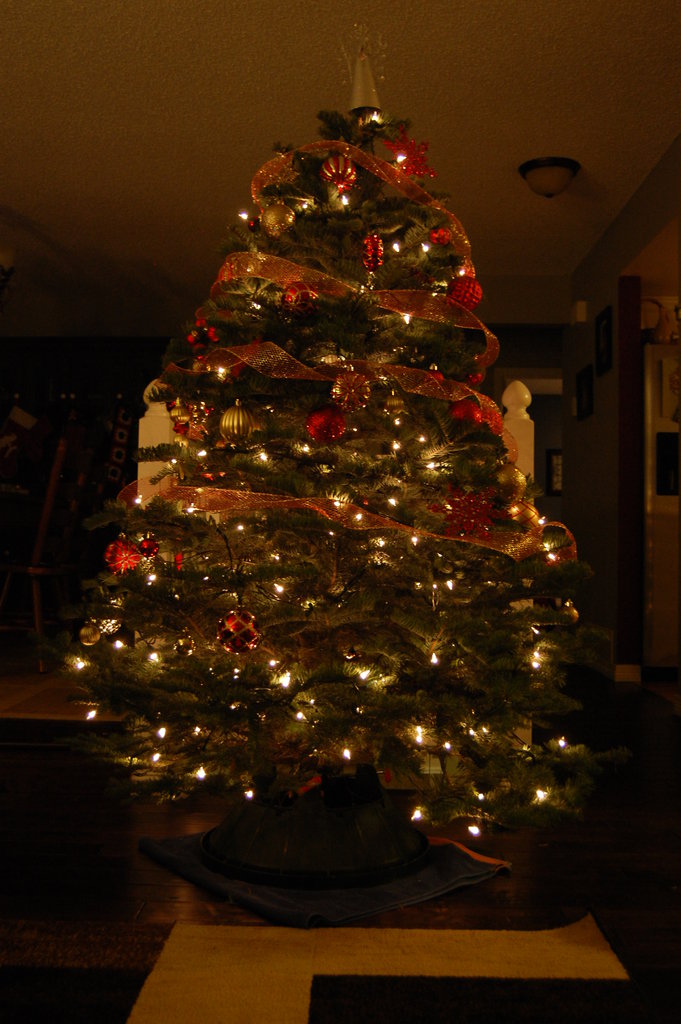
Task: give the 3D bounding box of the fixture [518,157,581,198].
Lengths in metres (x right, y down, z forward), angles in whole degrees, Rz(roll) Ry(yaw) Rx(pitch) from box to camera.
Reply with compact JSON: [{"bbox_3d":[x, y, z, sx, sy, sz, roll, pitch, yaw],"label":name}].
[{"bbox_3d":[0.972,-1.534,4.758,0.285,0.138,0.285,1,-2,1],"label":"fixture"}]

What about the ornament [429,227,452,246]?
[{"bbox_3d":[0.213,-0.587,2.180,0.045,0.044,0.045,1,-2,1],"label":"ornament"}]

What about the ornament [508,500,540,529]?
[{"bbox_3d":[0.423,0.008,2.360,0.078,0.078,0.078,1,-2,0],"label":"ornament"}]

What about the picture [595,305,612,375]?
[{"bbox_3d":[1.442,-0.935,5.610,0.025,0.340,0.300,1,-2,2],"label":"picture"}]

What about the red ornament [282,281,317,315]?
[{"bbox_3d":[-0.084,-0.444,2.120,0.072,0.073,0.072,1,-2,1],"label":"red ornament"}]

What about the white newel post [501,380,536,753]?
[{"bbox_3d":[0.512,0.200,2.973,0.091,1.170,0.091,1,-2,1],"label":"white newel post"}]

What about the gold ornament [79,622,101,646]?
[{"bbox_3d":[-0.525,0.256,2.140,0.044,0.050,0.044,1,-2,0],"label":"gold ornament"}]

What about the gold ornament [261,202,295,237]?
[{"bbox_3d":[-0.142,-0.659,2.300,0.077,0.079,0.077,1,-2,0],"label":"gold ornament"}]

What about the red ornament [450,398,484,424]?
[{"bbox_3d":[0.257,-0.201,2.100,0.073,0.073,0.073,1,-2,1],"label":"red ornament"}]

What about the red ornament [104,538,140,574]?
[{"bbox_3d":[-0.452,0.091,2.120,0.076,0.077,0.076,1,-2,1],"label":"red ornament"}]

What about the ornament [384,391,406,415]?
[{"bbox_3d":[0.109,-0.215,2.020,0.038,0.045,0.038,1,-2,1],"label":"ornament"}]

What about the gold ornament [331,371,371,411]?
[{"bbox_3d":[0.020,-0.248,2.090,0.081,0.082,0.076,1,-2,0],"label":"gold ornament"}]

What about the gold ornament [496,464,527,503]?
[{"bbox_3d":[0.354,-0.060,2.121,0.066,0.073,0.066,1,-2,1],"label":"gold ornament"}]

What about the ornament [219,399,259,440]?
[{"bbox_3d":[-0.214,-0.191,2.140,0.077,0.087,0.077,1,-2,0],"label":"ornament"}]

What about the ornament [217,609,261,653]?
[{"bbox_3d":[-0.185,0.216,1.858,0.077,0.079,0.077,1,-2,1],"label":"ornament"}]

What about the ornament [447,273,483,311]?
[{"bbox_3d":[0.268,-0.472,2.200,0.077,0.079,0.077,1,-2,1],"label":"ornament"}]

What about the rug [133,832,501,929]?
[{"bbox_3d":[-0.050,0.738,2.226,0.545,0.032,0.626,3,-3,-39],"label":"rug"}]

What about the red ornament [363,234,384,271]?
[{"bbox_3d":[0.068,-0.534,2.110,0.043,0.079,0.043,1,-2,1],"label":"red ornament"}]

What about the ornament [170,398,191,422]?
[{"bbox_3d":[-0.355,-0.224,2.270,0.043,0.054,0.043,1,-2,0],"label":"ornament"}]

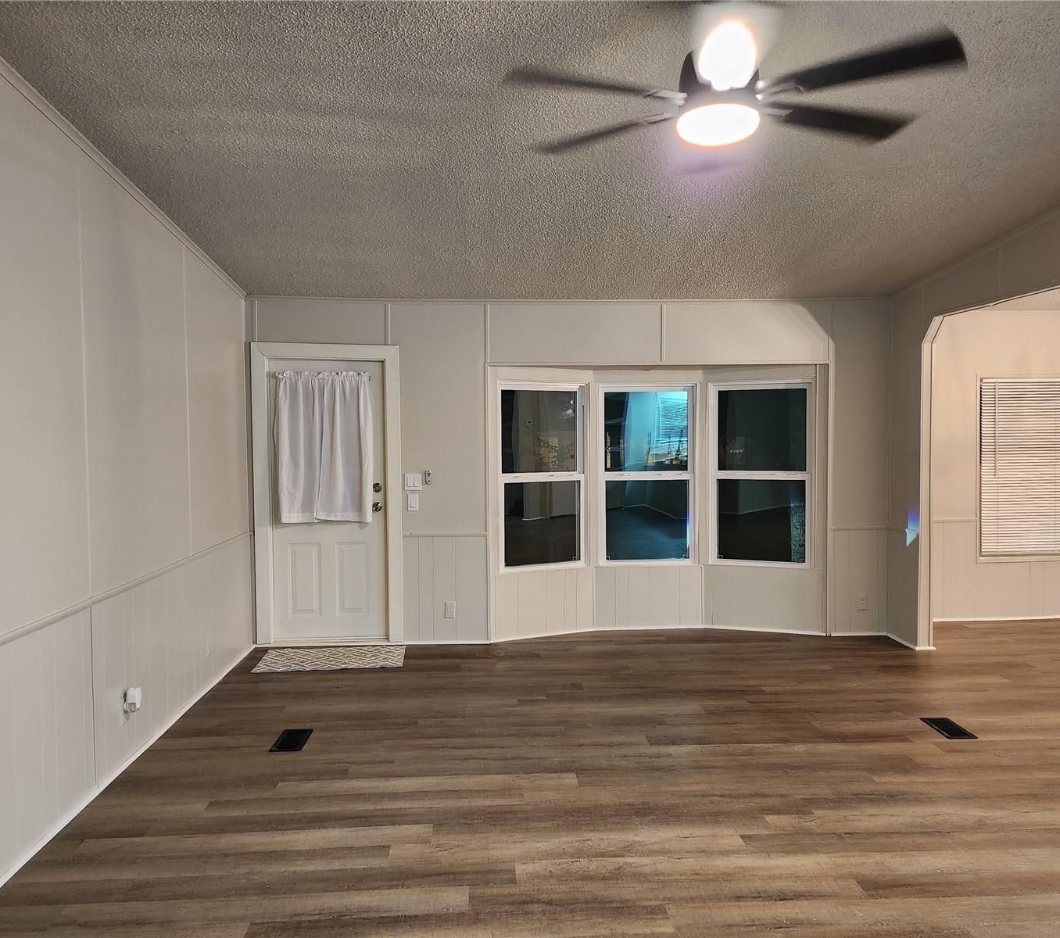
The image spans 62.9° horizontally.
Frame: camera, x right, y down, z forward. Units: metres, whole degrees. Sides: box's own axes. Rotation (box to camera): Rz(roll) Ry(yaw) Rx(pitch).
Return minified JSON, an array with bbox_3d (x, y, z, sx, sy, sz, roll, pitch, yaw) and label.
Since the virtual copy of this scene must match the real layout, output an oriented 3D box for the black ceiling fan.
[{"bbox_3d":[0.560,-1.207,2.583,1.280,0.400,1.320,-1,2,-3],"label":"black ceiling fan"}]

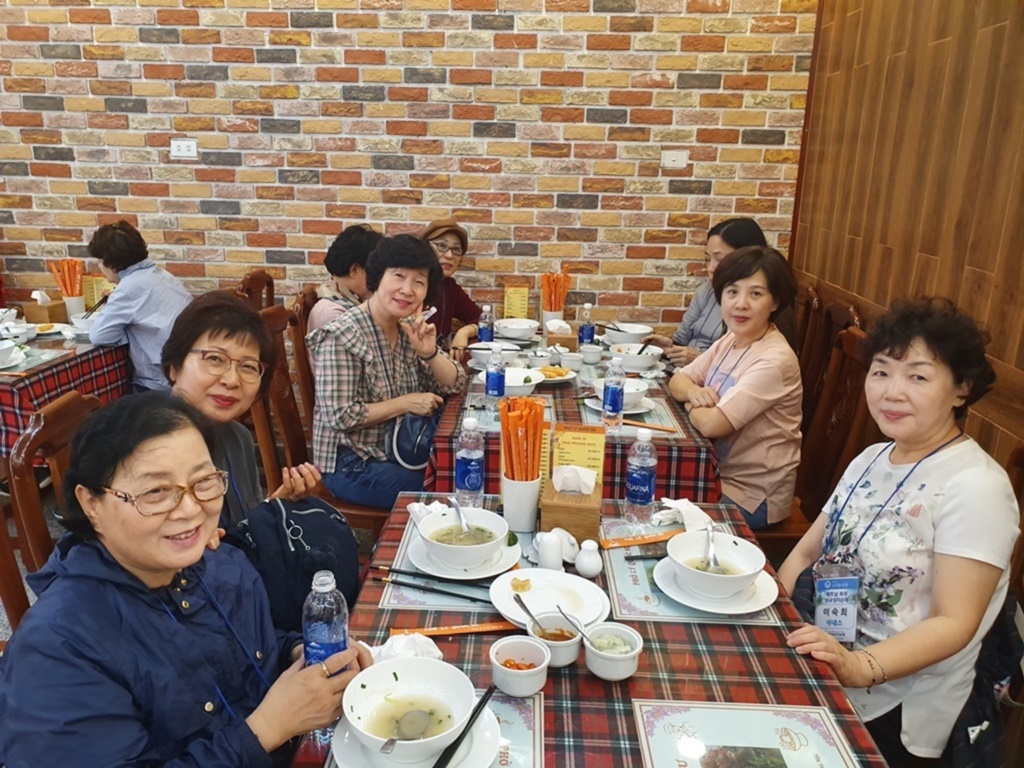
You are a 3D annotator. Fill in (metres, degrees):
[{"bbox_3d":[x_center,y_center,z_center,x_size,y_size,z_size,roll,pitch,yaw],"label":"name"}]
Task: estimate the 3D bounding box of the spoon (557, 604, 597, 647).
[{"bbox_3d":[0.117,0.400,1.218,0.125,0.018,0.026,45,29,9],"label":"spoon"}]

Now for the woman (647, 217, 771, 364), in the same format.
[{"bbox_3d":[0.797,0.028,3.074,0.600,1.310,0.470,-3,16,-16],"label":"woman"}]

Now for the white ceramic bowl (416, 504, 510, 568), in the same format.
[{"bbox_3d":[-0.095,0.314,1.520,0.176,0.069,0.176,1,16,0],"label":"white ceramic bowl"}]

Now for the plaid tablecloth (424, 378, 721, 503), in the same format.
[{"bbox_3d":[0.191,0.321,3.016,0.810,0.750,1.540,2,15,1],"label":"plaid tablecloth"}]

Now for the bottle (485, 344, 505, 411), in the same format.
[{"bbox_3d":[-0.053,-0.020,2.445,0.063,0.213,0.063,2,16,4],"label":"bottle"}]

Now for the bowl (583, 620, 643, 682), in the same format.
[{"bbox_3d":[0.160,0.427,1.222,0.093,0.049,0.093,2,16,2],"label":"bowl"}]

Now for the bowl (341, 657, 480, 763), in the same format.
[{"bbox_3d":[-0.137,0.451,1.037,0.177,0.068,0.177,1,16,0],"label":"bowl"}]

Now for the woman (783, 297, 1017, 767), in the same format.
[{"bbox_3d":[0.654,0.481,1.460,0.580,1.280,0.480,-5,16,-21],"label":"woman"}]

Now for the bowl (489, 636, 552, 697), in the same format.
[{"bbox_3d":[0.013,0.434,1.180,0.092,0.048,0.092,1,16,0],"label":"bowl"}]

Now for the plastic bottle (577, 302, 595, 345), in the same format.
[{"bbox_3d":[0.311,-0.228,3.181,0.063,0.213,0.063,2,16,4],"label":"plastic bottle"}]

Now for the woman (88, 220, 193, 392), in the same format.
[{"bbox_3d":[-1.653,-0.085,3.401,0.620,1.255,0.480,3,16,6],"label":"woman"}]

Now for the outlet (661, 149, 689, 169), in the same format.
[{"bbox_3d":[0.733,-1.016,3.471,0.122,0.080,0.015,2,15,1],"label":"outlet"}]

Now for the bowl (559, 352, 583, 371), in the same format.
[{"bbox_3d":[0.232,-0.083,2.964,0.090,0.048,0.090,1,15,0],"label":"bowl"}]

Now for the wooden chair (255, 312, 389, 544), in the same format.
[{"bbox_3d":[-0.573,0.266,2.667,0.530,1.050,0.440,5,16,11],"label":"wooden chair"}]

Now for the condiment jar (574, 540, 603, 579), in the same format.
[{"bbox_3d":[0.151,0.339,1.498,0.053,0.068,0.053,1,16,0],"label":"condiment jar"}]

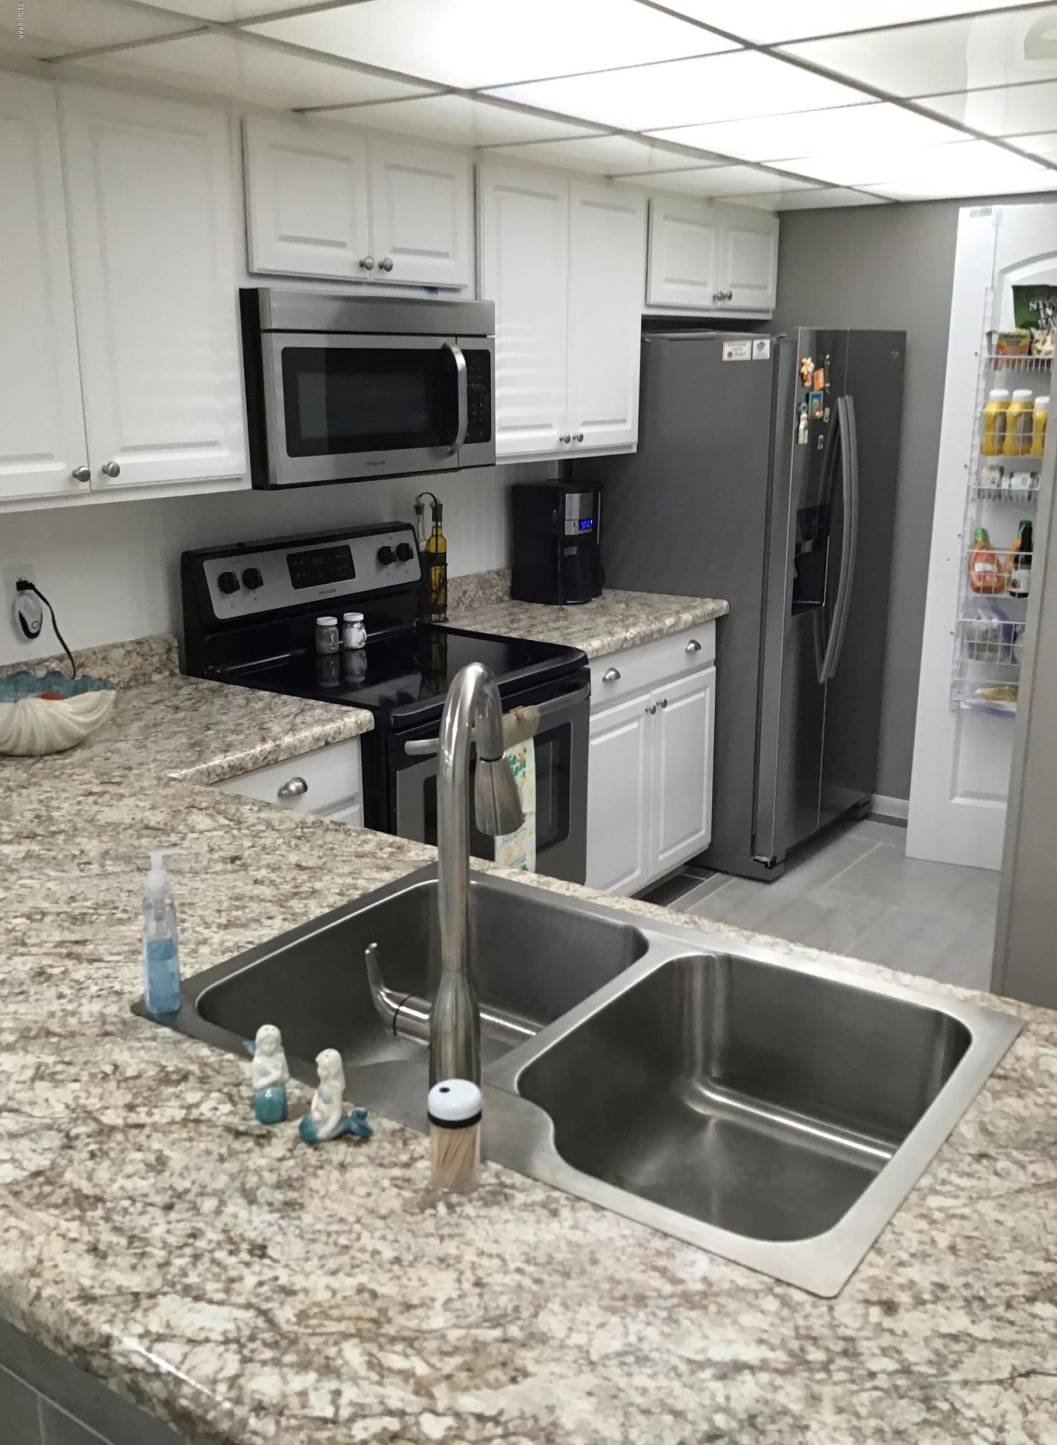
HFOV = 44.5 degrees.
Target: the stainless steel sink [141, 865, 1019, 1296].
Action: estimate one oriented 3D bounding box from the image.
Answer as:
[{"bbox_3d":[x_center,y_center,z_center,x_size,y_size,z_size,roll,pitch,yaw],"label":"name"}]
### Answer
[{"bbox_3d":[0.048,0.421,1.462,0.838,0.206,0.552,10,19,34],"label":"stainless steel sink"}]

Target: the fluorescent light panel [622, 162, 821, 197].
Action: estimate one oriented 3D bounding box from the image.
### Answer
[{"bbox_3d":[0.585,-1.569,3.753,0.433,0.020,0.597,11,19,34],"label":"fluorescent light panel"}]

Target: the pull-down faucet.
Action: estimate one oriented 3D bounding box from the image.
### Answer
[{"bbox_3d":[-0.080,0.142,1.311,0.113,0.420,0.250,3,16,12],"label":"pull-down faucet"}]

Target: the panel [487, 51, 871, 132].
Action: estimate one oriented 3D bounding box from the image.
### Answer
[{"bbox_3d":[0.304,-1.222,2.507,0.600,0.020,0.597,11,19,34],"label":"panel"}]

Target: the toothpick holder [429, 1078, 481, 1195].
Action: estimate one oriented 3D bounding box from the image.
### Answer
[{"bbox_3d":[-0.065,0.361,1.135,0.046,0.091,0.046,0,16,0],"label":"toothpick holder"}]

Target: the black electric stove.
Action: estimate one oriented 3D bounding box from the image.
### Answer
[{"bbox_3d":[-0.318,0.155,3.253,0.680,1.202,0.760,11,19,35],"label":"black electric stove"}]

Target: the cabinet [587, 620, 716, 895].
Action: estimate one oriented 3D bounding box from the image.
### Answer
[{"bbox_3d":[0.098,0.131,3.914,0.613,0.876,0.790,11,19,34],"label":"cabinet"}]

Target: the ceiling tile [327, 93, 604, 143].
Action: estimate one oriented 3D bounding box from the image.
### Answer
[{"bbox_3d":[-0.130,-1.306,2.816,0.406,0.025,0.590,11,19,35],"label":"ceiling tile"}]

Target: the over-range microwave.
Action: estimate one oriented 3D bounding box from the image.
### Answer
[{"bbox_3d":[-0.456,-0.792,3.050,0.405,0.399,0.768,11,19,34],"label":"over-range microwave"}]

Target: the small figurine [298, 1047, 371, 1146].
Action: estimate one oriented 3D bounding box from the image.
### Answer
[{"bbox_3d":[-0.186,0.357,1.237,0.066,0.080,0.038,-8,18,-26],"label":"small figurine"}]

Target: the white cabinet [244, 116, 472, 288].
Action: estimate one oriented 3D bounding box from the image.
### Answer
[{"bbox_3d":[-0.480,-1.171,2.981,0.325,0.335,0.740,11,19,35],"label":"white cabinet"}]

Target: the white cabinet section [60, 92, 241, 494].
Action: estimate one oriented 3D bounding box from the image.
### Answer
[{"bbox_3d":[-0.818,-0.826,2.550,0.324,0.735,0.405,12,19,34],"label":"white cabinet section"}]

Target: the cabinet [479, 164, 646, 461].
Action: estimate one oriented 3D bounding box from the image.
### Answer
[{"bbox_3d":[-0.024,-1.136,3.647,0.328,0.756,0.784,11,19,34],"label":"cabinet"}]

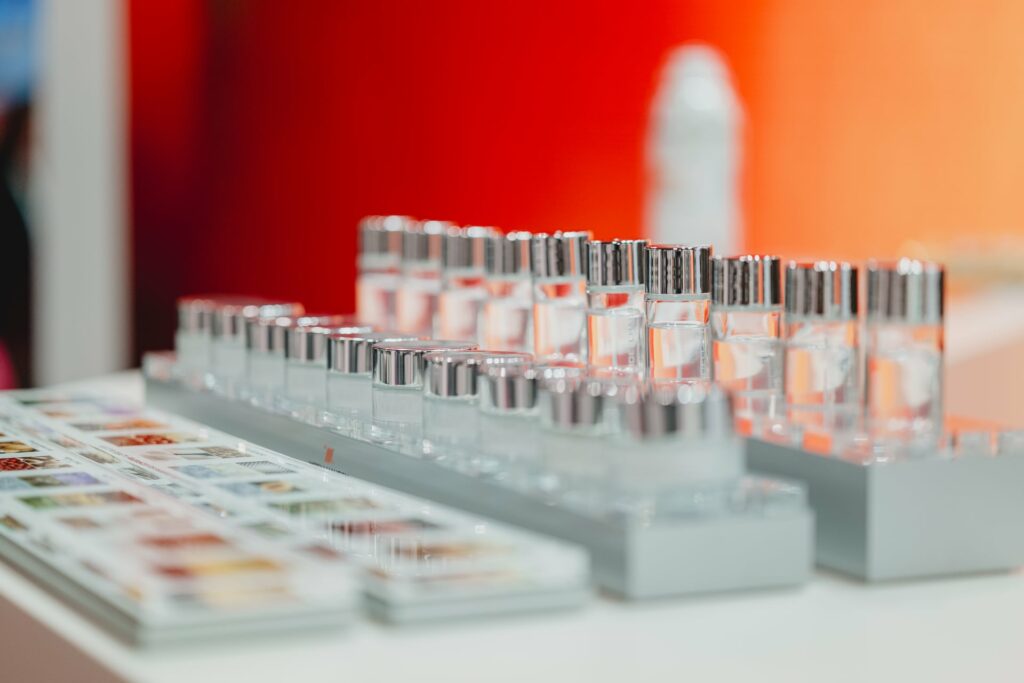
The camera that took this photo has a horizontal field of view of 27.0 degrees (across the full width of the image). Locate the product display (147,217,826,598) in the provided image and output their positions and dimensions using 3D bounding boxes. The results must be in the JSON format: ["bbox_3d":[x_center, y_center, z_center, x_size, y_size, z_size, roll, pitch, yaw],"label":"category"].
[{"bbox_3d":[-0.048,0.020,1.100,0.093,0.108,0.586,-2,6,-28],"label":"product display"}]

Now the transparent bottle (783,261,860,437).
[{"bbox_3d":[0.139,0.003,0.956,0.033,0.075,0.033,1,5,0],"label":"transparent bottle"}]

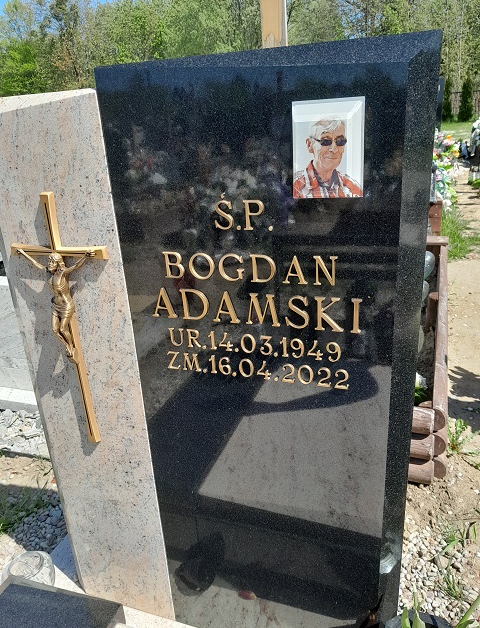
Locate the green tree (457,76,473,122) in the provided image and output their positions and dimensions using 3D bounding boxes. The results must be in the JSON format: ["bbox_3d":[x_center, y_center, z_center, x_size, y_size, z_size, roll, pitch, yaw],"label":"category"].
[{"bbox_3d":[13.071,-12.461,29.000,0.820,2.450,0.820,5,24,22],"label":"green tree"}]

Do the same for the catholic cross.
[{"bbox_3d":[-0.295,0.034,0.849,0.184,0.463,0.050,4,22,19],"label":"catholic cross"}]

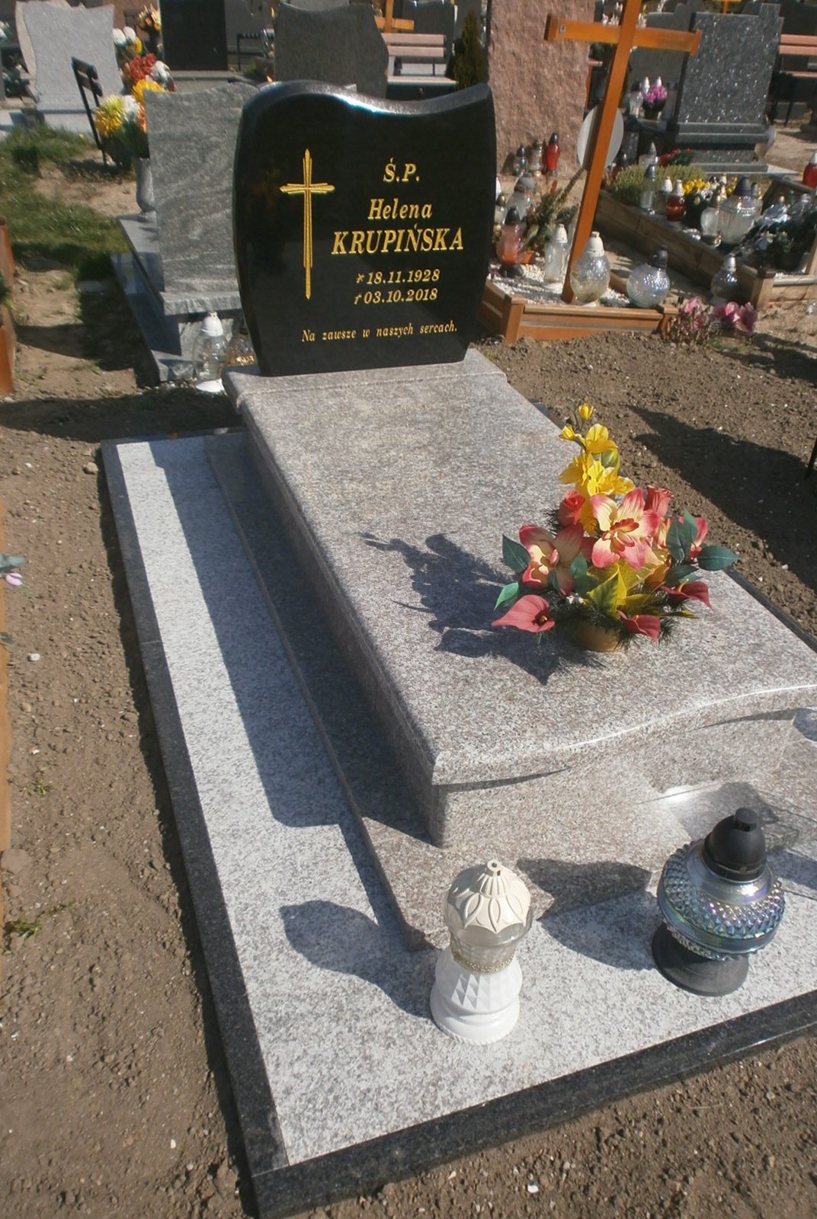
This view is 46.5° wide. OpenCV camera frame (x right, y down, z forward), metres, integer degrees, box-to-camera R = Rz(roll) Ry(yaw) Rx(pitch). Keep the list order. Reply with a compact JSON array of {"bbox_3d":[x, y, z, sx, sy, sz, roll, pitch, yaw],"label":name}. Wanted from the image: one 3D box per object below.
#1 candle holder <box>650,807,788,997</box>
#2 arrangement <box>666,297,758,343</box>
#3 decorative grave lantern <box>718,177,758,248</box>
[{"bbox_3d":[0.465,0.414,1.388,0.178,0.335,0.178,-9,36,-17],"label":"candle holder"},{"bbox_3d":[1.384,-1.349,4.331,0.420,0.180,0.250,12,35,14],"label":"arrangement"},{"bbox_3d":[1.821,-2.203,5.245,0.220,0.320,0.220,-9,36,-17],"label":"decorative grave lantern"}]

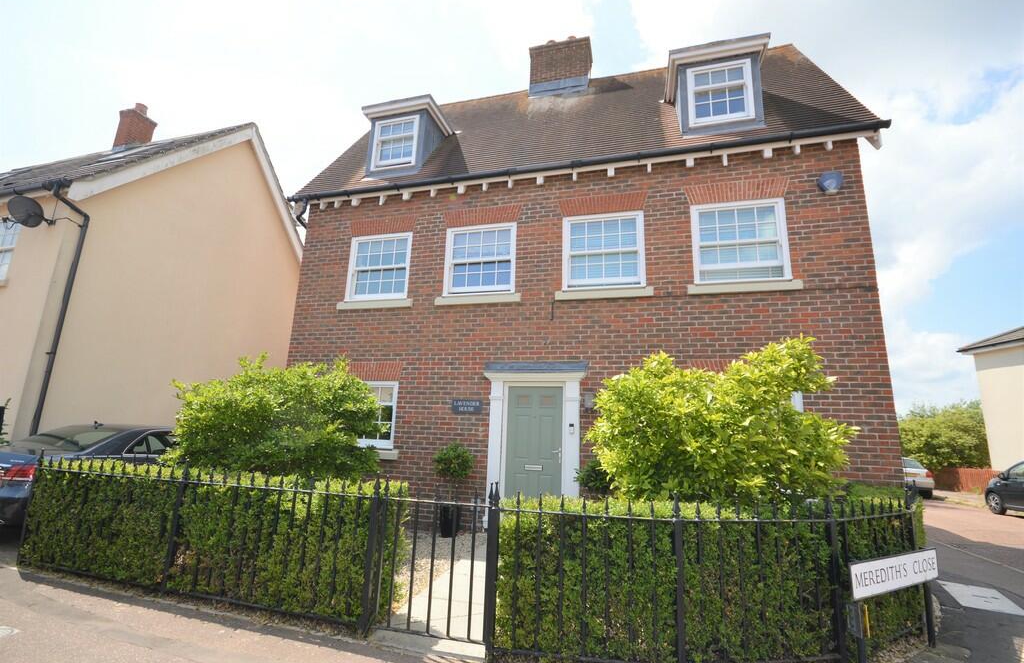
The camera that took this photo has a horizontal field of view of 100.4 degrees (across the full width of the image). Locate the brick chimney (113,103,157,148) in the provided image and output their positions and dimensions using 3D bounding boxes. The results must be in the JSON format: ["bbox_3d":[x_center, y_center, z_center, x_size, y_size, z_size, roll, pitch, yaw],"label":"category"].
[{"bbox_3d":[-10.561,-5.705,12.005,0.620,1.550,0.620,-1,-11,15],"label":"brick chimney"}]

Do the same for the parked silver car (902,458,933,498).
[{"bbox_3d":[16.241,6.186,18.515,1.760,1.440,4.450,-4,-12,27],"label":"parked silver car"}]

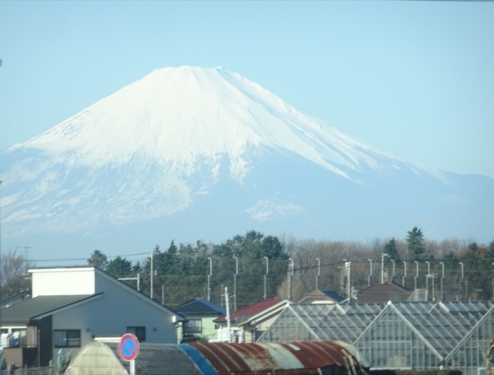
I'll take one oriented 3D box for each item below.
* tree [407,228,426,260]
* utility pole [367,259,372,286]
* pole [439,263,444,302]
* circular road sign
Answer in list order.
[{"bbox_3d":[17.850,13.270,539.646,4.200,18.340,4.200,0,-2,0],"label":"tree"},{"bbox_3d":[10.597,12.338,439.759,0.360,12.500,0.300,0,-2,0],"label":"utility pole"},{"bbox_3d":[16.776,12.506,439.766,0.360,12.150,0.300,0,-2,0],"label":"pole"},{"bbox_3d":[-2.545,3.433,110.500,0.600,0.600,0.050,-2,-3,38],"label":"circular road sign"}]

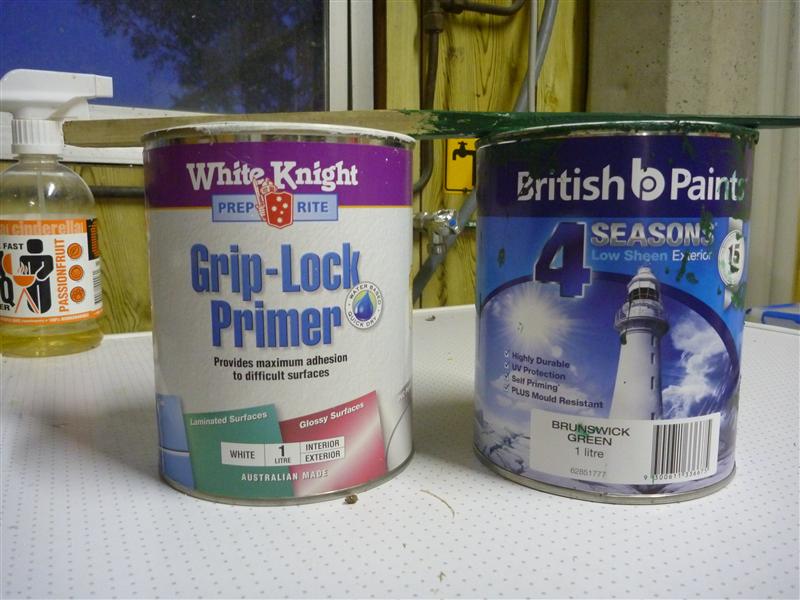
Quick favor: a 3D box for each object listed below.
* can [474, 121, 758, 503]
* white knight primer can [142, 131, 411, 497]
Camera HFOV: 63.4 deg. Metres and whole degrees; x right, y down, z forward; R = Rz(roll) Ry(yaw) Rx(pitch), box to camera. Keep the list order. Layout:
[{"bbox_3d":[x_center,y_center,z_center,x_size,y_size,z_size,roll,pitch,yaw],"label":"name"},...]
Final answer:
[{"bbox_3d":[0.086,0.000,0.277,0.108,0.133,0.108,0,7,3],"label":"can"},{"bbox_3d":[-0.048,0.001,0.276,0.108,0.133,0.108,0,7,0],"label":"white knight primer can"}]

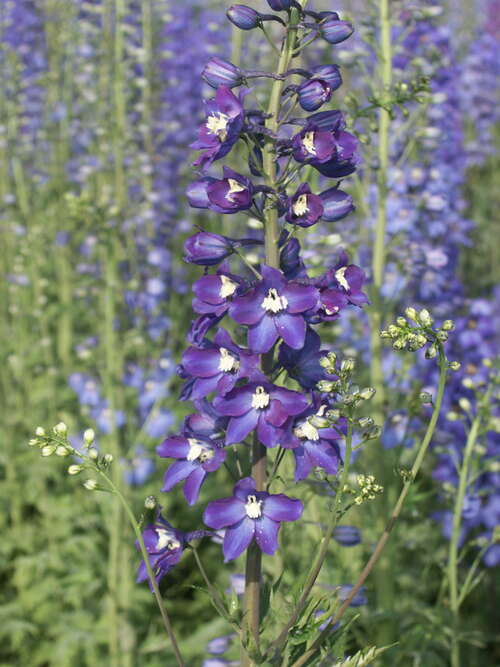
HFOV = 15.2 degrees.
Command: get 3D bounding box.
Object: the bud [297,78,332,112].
[{"bbox_3d":[0.037,-0.136,1.070,0.021,0.017,0.017,14,14,34],"label":"bud"}]

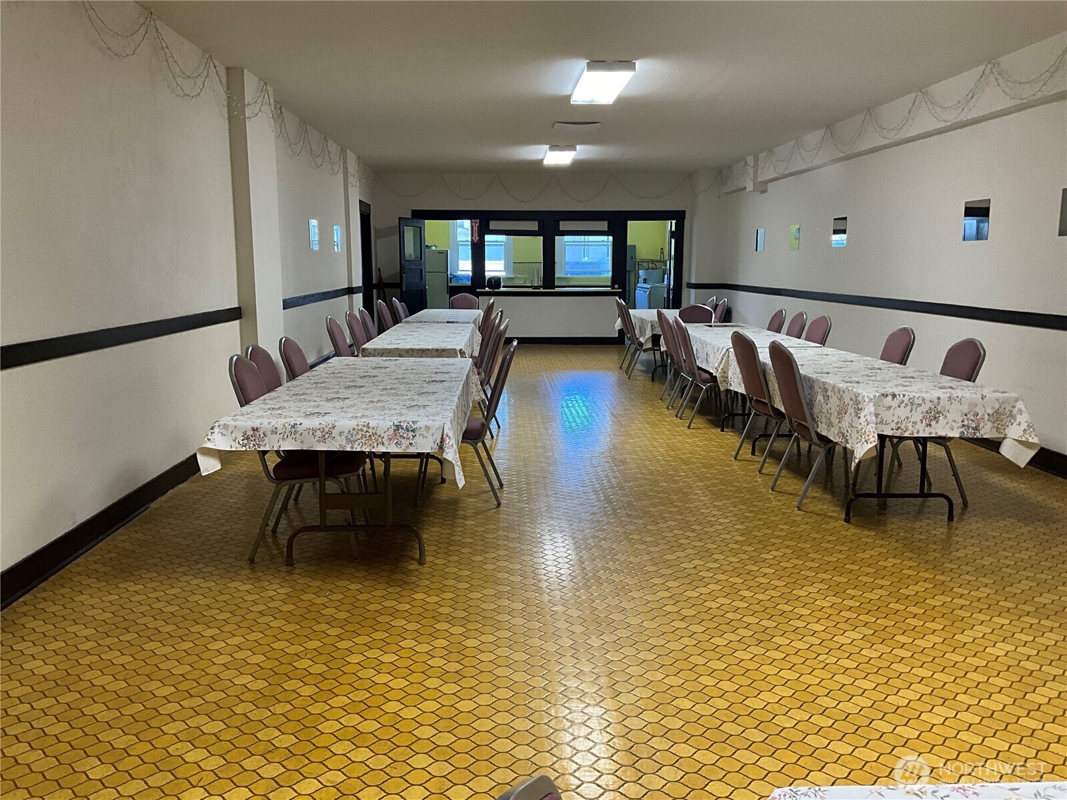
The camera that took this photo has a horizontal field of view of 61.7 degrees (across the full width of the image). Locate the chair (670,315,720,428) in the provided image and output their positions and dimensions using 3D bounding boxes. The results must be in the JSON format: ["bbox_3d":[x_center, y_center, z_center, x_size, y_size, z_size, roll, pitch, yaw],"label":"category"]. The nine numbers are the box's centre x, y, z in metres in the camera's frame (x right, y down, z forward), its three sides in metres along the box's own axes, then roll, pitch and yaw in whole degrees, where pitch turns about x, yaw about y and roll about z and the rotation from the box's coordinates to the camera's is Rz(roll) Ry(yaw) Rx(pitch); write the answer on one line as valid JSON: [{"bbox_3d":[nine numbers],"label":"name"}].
[{"bbox_3d":[1.492,-0.257,7.689,0.570,0.930,0.450,0,9,-1],"label":"chair"}]

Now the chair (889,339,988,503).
[{"bbox_3d":[2.279,0.117,5.274,0.570,0.930,0.450,0,9,-1],"label":"chair"}]

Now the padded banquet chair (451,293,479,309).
[{"bbox_3d":[-0.978,-1.016,12.598,0.450,0.935,0.610,0,9,-2],"label":"padded banquet chair"}]

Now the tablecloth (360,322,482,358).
[{"bbox_3d":[-0.936,-0.439,7.921,0.900,0.295,2.750,0,9,-2],"label":"tablecloth"}]

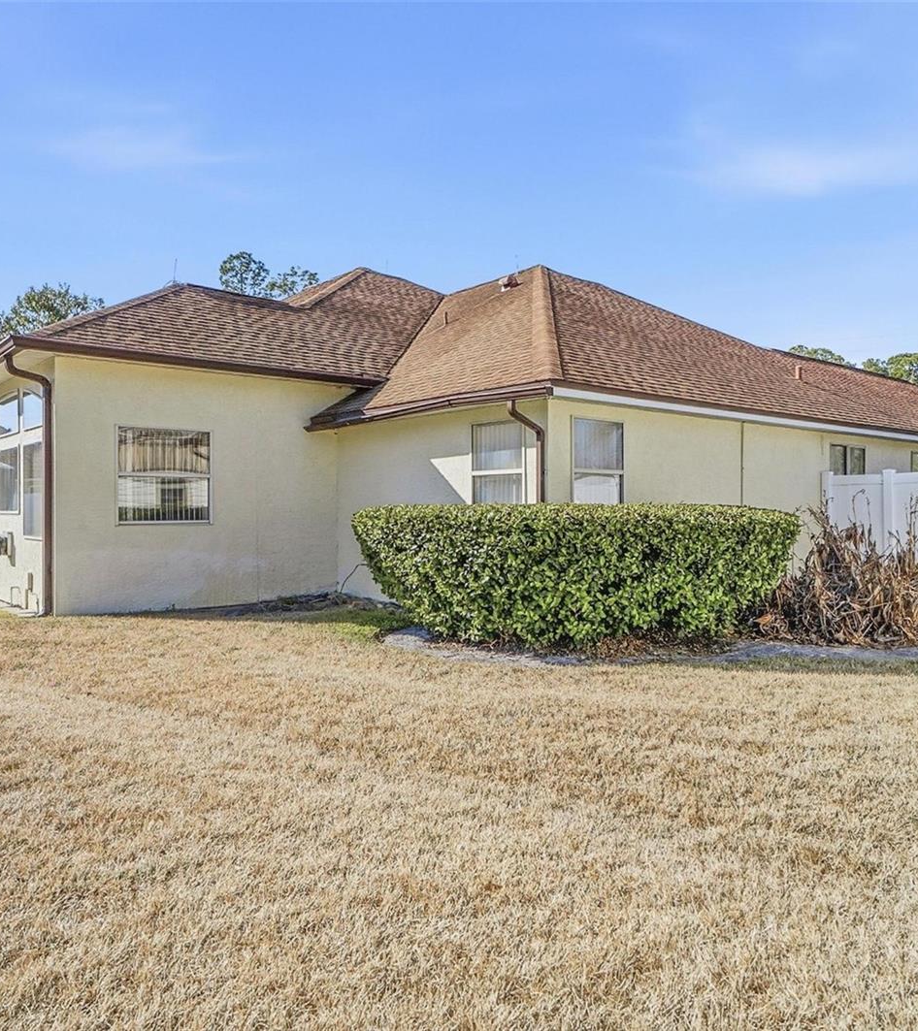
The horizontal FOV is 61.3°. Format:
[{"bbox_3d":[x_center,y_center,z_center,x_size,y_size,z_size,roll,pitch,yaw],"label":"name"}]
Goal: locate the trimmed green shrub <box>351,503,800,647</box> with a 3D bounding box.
[{"bbox_3d":[1.144,0.573,7.810,4.233,1.340,1.500,0,1,5],"label":"trimmed green shrub"}]

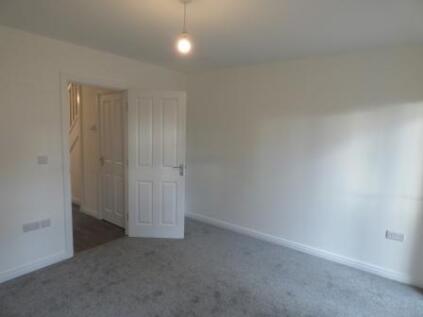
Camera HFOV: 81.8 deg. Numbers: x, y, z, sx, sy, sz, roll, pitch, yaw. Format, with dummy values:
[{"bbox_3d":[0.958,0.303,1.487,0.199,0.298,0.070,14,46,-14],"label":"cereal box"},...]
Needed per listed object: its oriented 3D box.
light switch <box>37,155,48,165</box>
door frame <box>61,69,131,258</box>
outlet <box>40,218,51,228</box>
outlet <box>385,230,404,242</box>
[{"bbox_3d":[-1.688,0.021,2.454,0.012,0.087,0.087,7,9,36],"label":"light switch"},{"bbox_3d":[-1.362,0.071,3.006,0.130,2.040,0.890,7,9,36],"label":"door frame"},{"bbox_3d":[-1.711,0.680,2.533,0.012,0.087,0.087,7,9,36],"label":"outlet"},{"bbox_3d":[1.865,0.796,2.485,0.147,0.087,0.012,7,9,36],"label":"outlet"}]

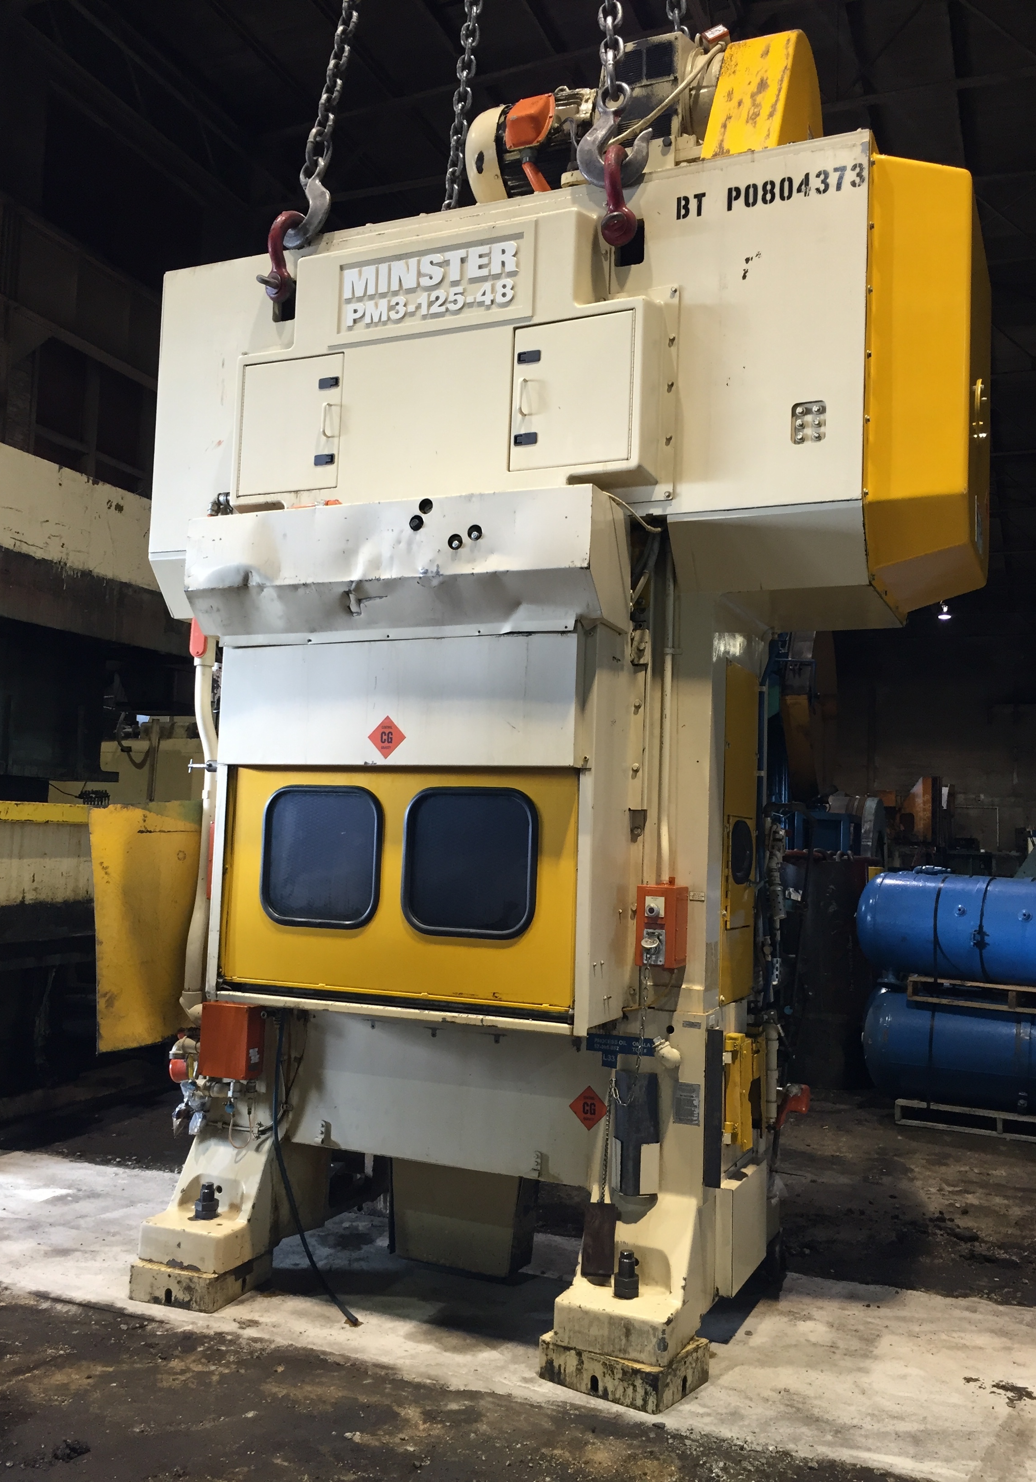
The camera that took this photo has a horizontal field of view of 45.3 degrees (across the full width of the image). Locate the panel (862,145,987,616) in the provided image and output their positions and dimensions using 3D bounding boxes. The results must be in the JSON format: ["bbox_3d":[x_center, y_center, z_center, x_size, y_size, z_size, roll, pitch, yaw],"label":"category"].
[{"bbox_3d":[1.396,-1.140,4.151,0.291,1.300,1.070,0,-5,24],"label":"panel"}]

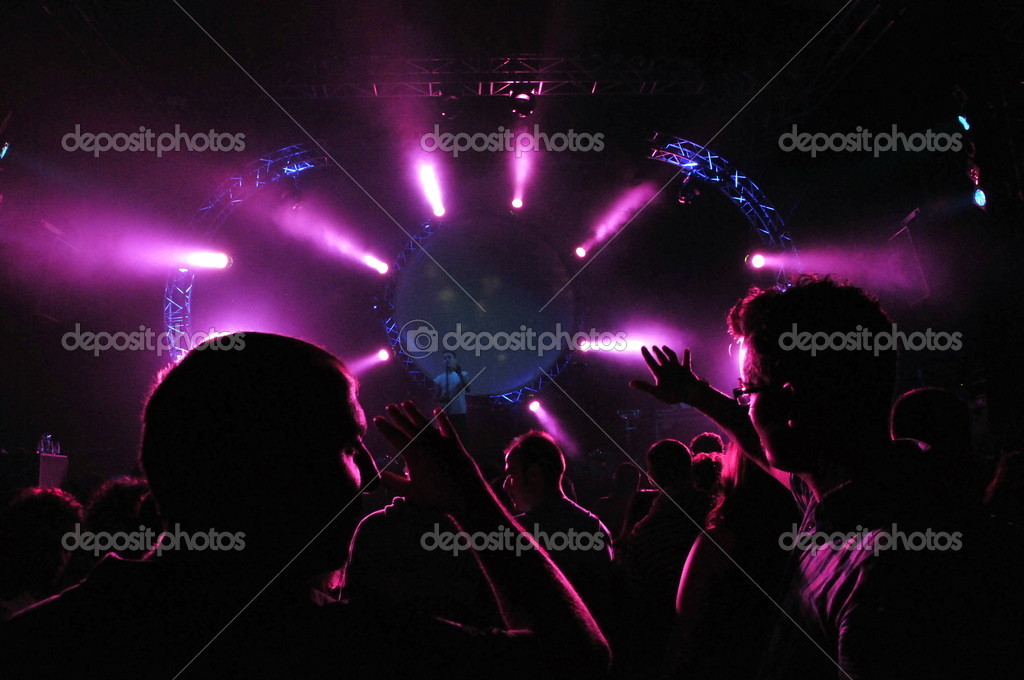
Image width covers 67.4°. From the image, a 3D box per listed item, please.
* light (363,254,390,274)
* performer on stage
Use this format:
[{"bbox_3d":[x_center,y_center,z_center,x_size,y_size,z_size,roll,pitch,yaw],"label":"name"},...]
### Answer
[{"bbox_3d":[-2.054,-1.146,11.800,0.320,0.330,0.400,-8,-28,43],"label":"light"},{"bbox_3d":[-0.903,1.038,11.346,0.560,1.760,0.400,-1,-7,11],"label":"performer on stage"}]

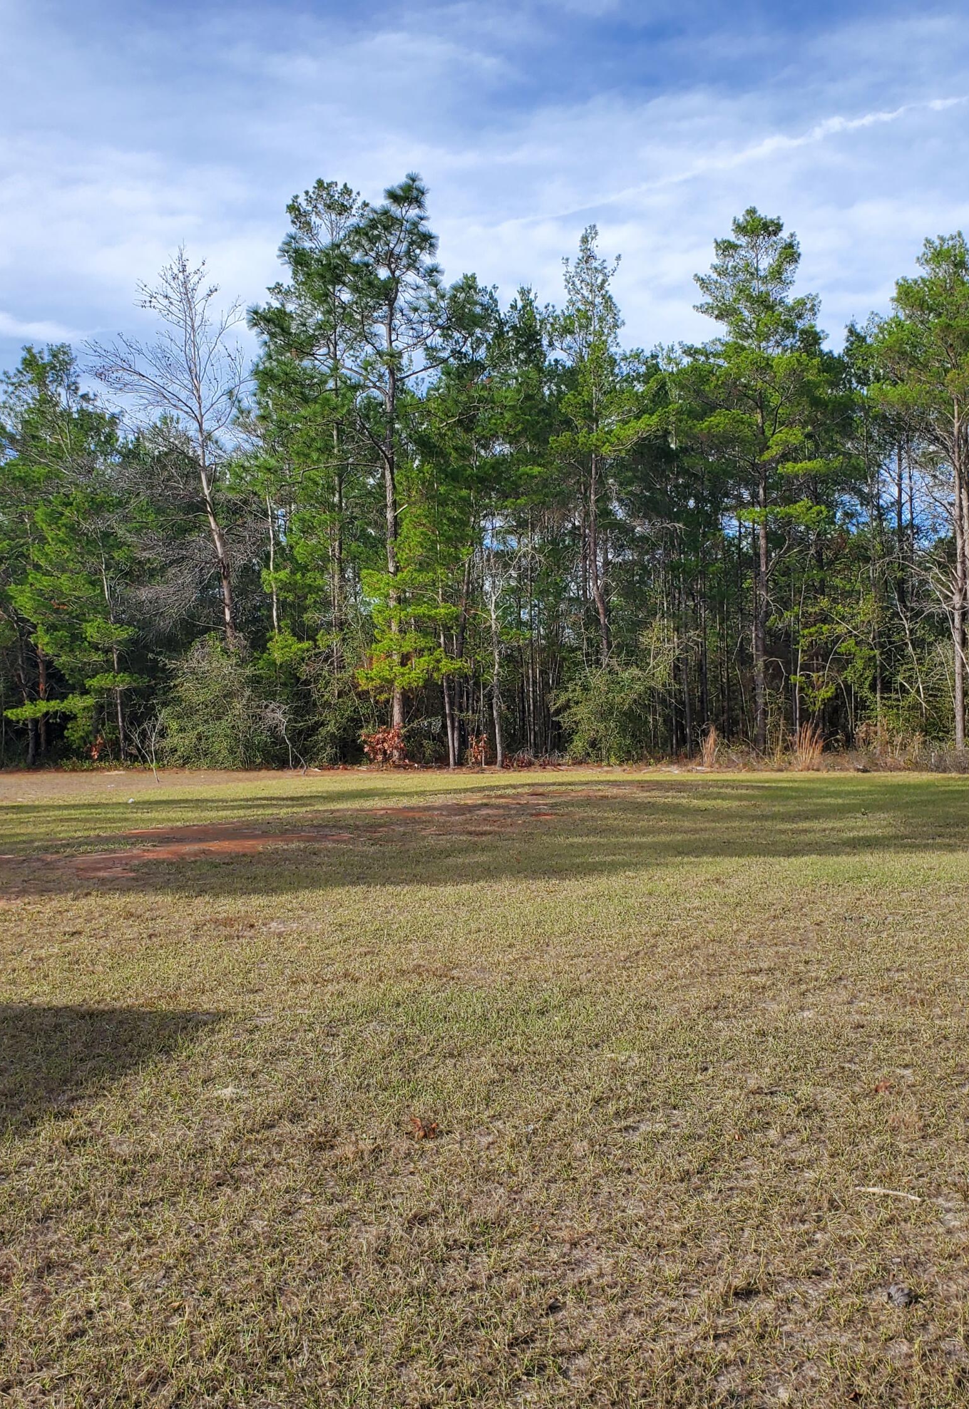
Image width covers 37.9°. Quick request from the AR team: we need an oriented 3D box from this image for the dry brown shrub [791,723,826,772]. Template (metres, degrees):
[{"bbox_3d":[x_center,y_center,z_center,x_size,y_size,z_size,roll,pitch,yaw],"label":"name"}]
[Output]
[{"bbox_3d":[7.800,1.026,34.000,0.840,1.170,0.820,0,0,0],"label":"dry brown shrub"}]

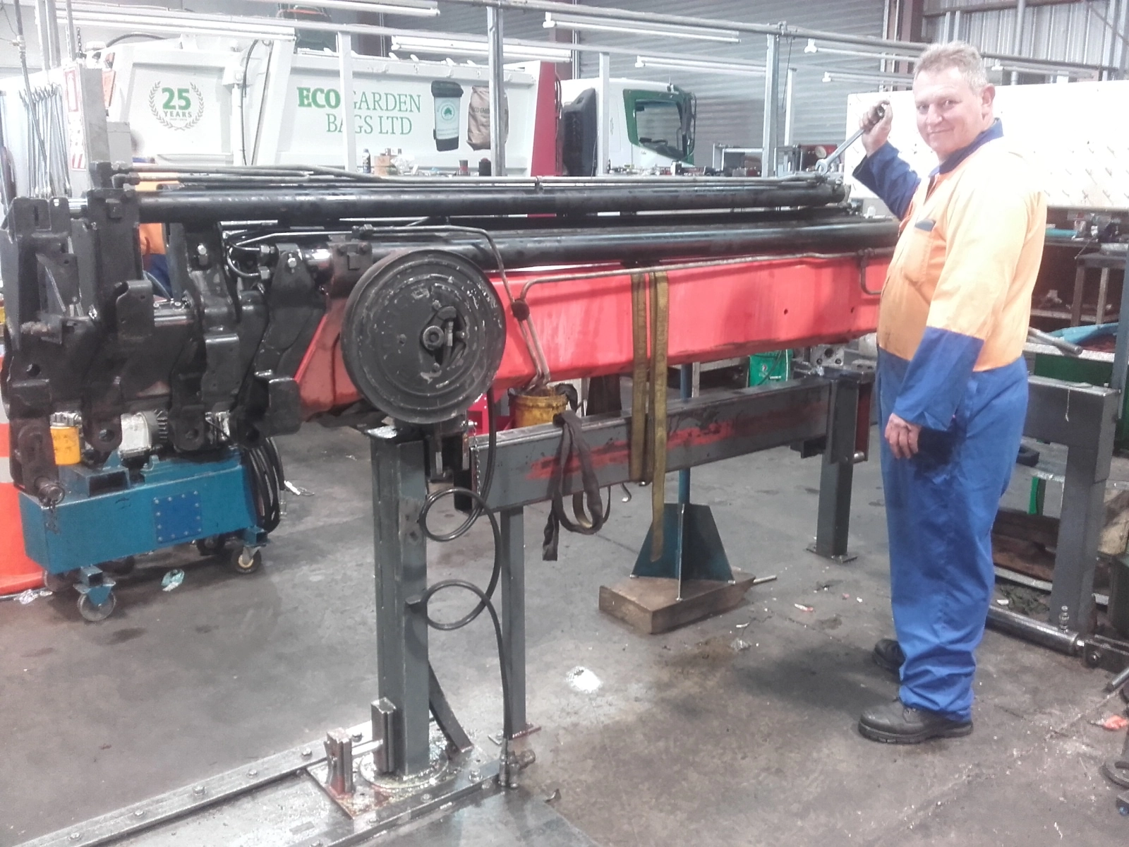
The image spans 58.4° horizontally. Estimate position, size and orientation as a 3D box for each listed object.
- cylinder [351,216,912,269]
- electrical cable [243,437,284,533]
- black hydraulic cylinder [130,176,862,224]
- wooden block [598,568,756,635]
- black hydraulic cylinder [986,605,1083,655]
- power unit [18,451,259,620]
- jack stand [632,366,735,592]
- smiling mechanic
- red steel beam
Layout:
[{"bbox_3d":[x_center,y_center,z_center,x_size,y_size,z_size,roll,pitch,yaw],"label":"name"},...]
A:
[{"bbox_3d":[0.486,-0.618,3.409,2.792,0.100,0.100,-11,17,-40],"label":"cylinder"},{"bbox_3d":[-1.181,0.255,4.015,0.090,0.340,0.220,-11,17,-40],"label":"electrical cable"},{"bbox_3d":[0.094,-0.767,3.474,3.046,0.120,0.110,-11,17,-40],"label":"black hydraulic cylinder"},{"bbox_3d":[0.403,0.603,3.606,0.500,0.080,0.270,-10,16,-37],"label":"wooden block"},{"bbox_3d":[1.474,0.660,3.347,0.080,0.090,0.450,-11,17,-40],"label":"black hydraulic cylinder"},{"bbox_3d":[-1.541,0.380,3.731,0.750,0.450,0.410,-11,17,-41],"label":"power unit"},{"bbox_3d":[0.424,0.169,3.533,0.360,0.800,0.360,2,13,8],"label":"jack stand"},{"bbox_3d":[1.010,-0.081,2.759,0.500,1.790,0.600,0,13,0],"label":"smiling mechanic"},{"bbox_3d":[0.347,-0.365,3.342,2.746,0.315,0.200,-11,17,-40],"label":"red steel beam"}]

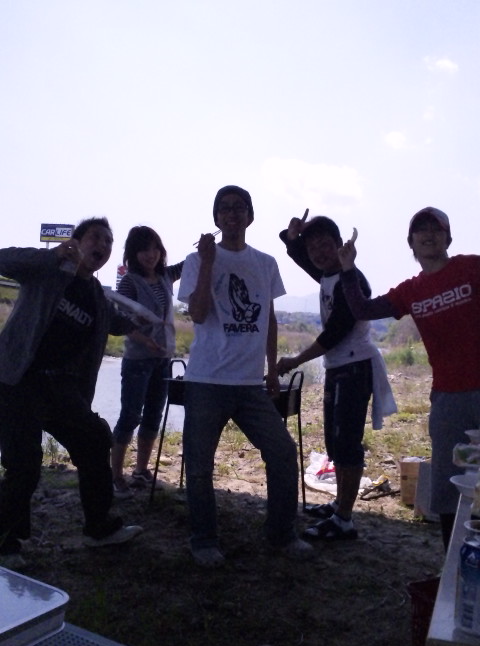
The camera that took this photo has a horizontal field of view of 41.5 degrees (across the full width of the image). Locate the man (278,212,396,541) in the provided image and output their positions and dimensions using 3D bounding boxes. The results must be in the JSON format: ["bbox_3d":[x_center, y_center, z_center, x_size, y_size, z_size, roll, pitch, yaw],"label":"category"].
[{"bbox_3d":[0.518,0.258,3.400,0.580,1.670,0.500,3,0,-16],"label":"man"}]

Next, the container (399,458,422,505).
[{"bbox_3d":[1.080,0.984,3.980,0.190,0.270,0.200,3,0,14],"label":"container"}]

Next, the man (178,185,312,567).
[{"bbox_3d":[0.021,0.214,2.950,0.600,1.710,0.440,3,0,-12],"label":"man"}]

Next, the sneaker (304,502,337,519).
[{"bbox_3d":[0.498,1.039,3.570,0.285,0.108,0.105,3,0,18],"label":"sneaker"}]

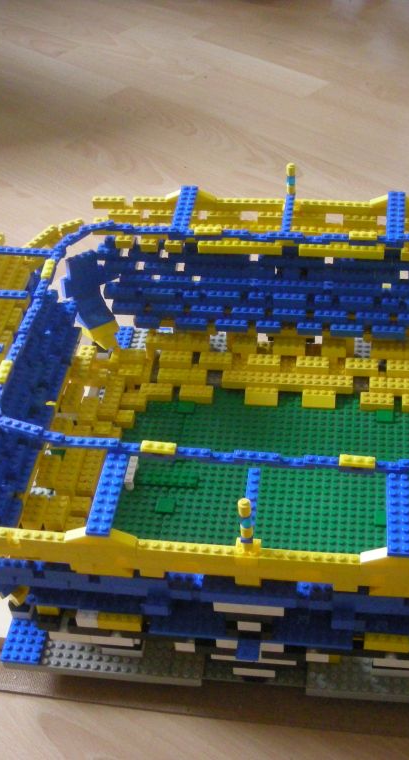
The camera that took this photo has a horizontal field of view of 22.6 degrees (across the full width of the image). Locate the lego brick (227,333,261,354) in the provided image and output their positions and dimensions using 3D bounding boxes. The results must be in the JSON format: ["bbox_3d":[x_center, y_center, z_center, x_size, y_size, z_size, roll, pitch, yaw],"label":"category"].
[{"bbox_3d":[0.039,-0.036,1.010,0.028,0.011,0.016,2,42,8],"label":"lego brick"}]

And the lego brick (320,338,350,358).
[{"bbox_3d":[0.127,-0.028,1.001,0.024,0.011,0.016,2,42,8],"label":"lego brick"}]

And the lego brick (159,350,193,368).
[{"bbox_3d":[-0.028,-0.020,1.019,0.032,0.011,0.016,2,42,8],"label":"lego brick"}]

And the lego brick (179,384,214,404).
[{"bbox_3d":[-0.007,0.014,1.007,0.032,0.011,0.016,2,42,8],"label":"lego brick"}]

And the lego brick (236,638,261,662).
[{"bbox_3d":[0.031,0.189,0.716,0.016,0.011,0.016,2,42,8],"label":"lego brick"}]

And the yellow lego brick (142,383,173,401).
[{"bbox_3d":[-0.047,0.011,1.006,0.032,0.011,0.016,2,42,8],"label":"yellow lego brick"}]

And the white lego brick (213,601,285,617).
[{"bbox_3d":[0.030,0.151,0.690,0.048,0.010,0.008,2,42,8],"label":"white lego brick"}]

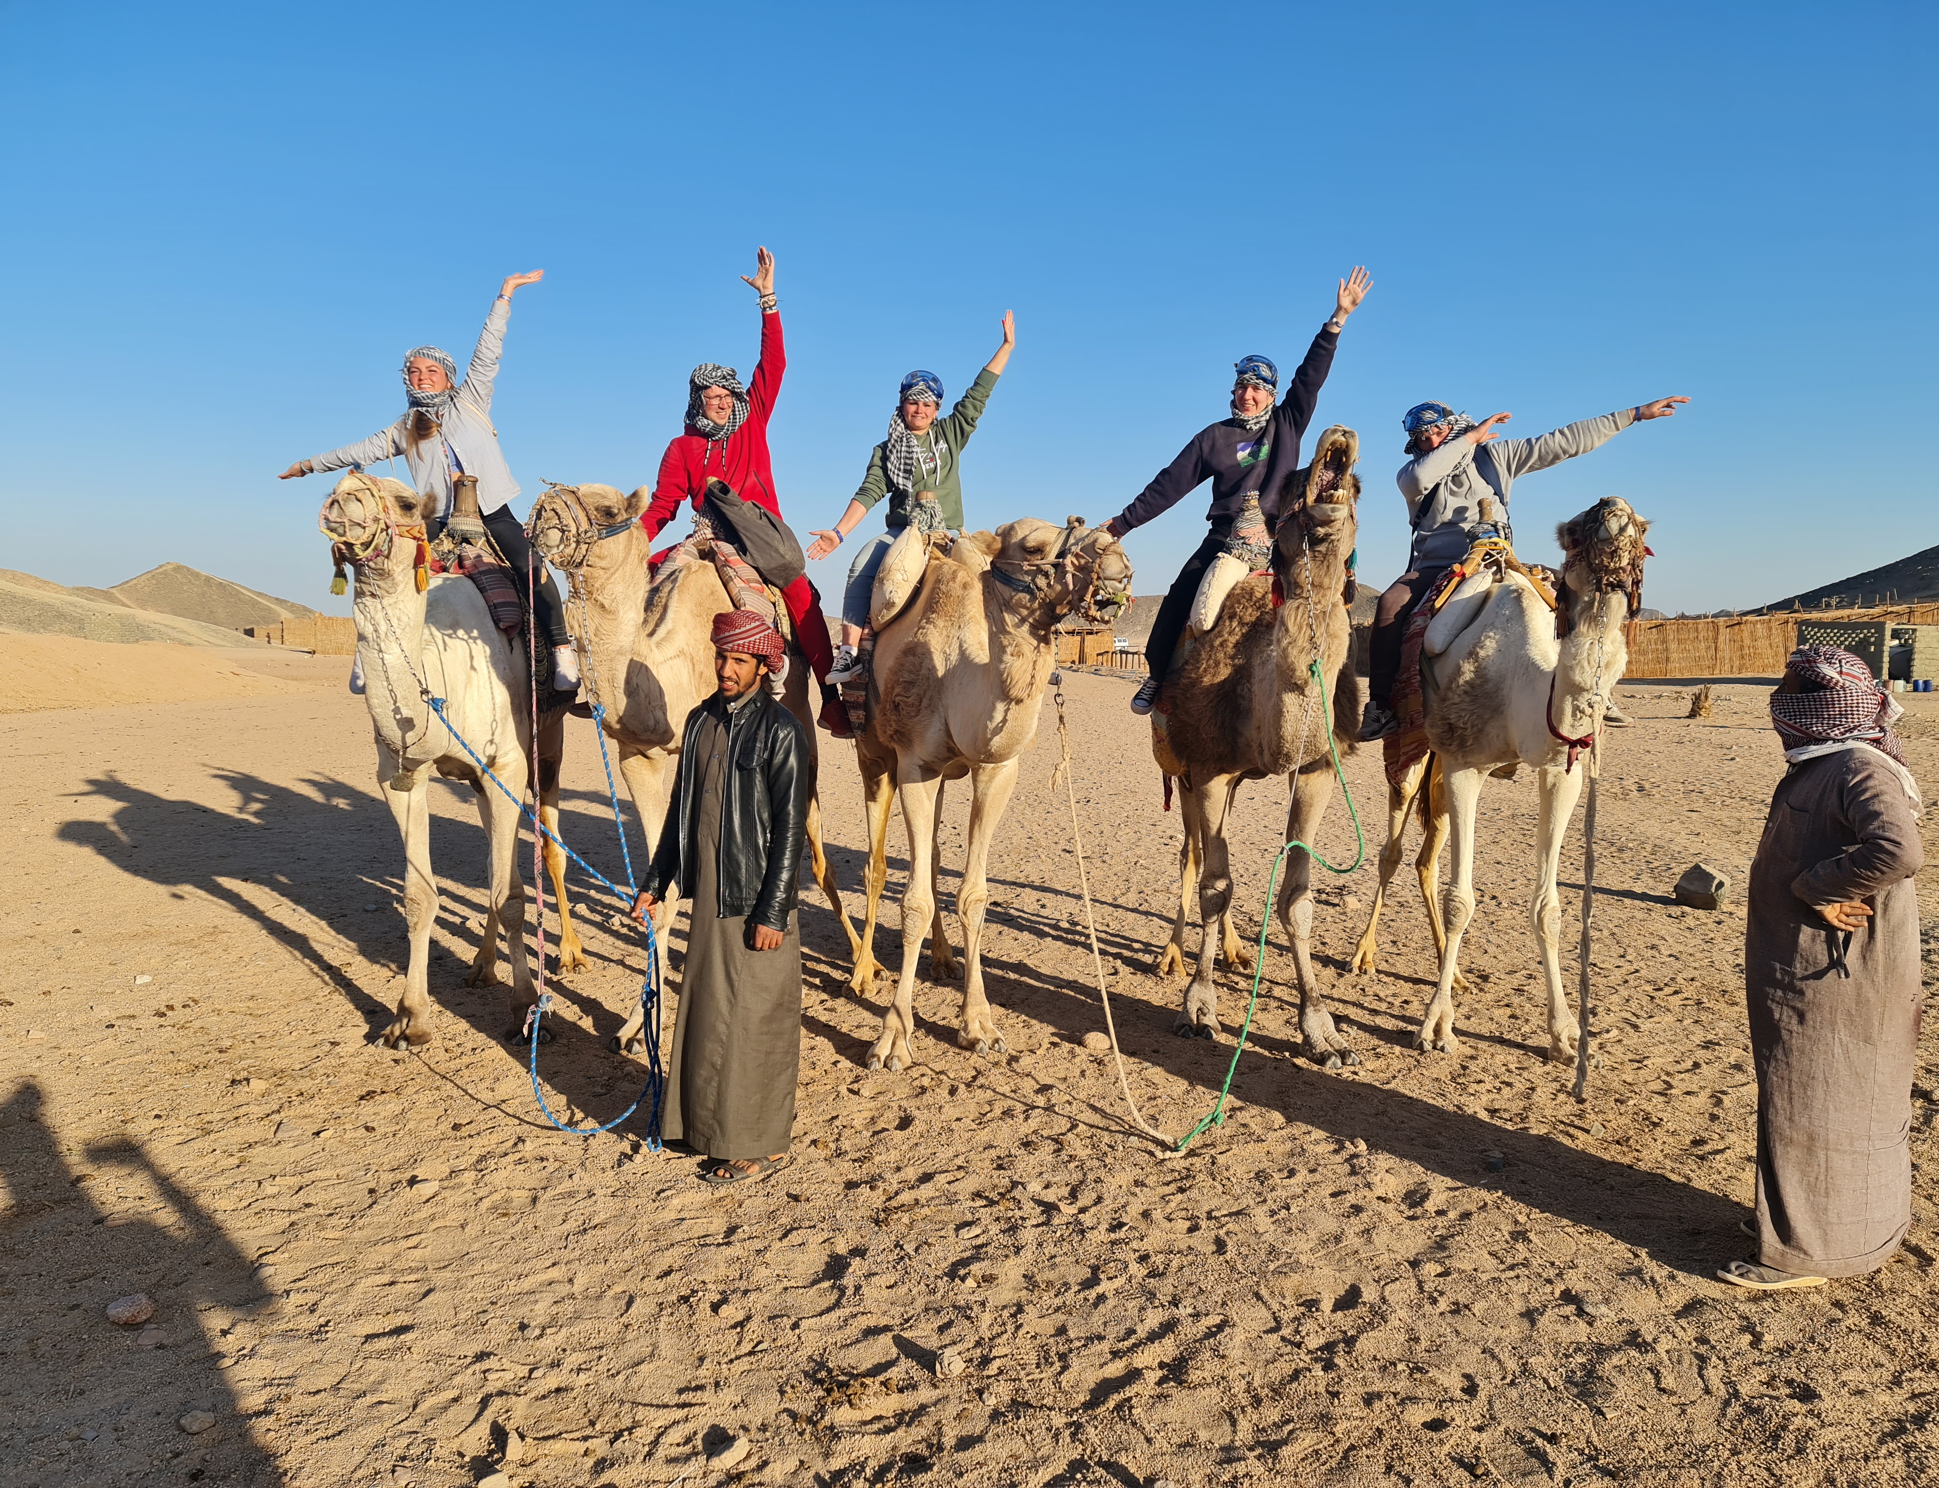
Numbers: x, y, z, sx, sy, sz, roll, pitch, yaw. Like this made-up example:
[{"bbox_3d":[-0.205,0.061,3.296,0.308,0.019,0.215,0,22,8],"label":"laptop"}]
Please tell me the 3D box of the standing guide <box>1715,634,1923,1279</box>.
[{"bbox_3d":[2.220,0.550,3.817,0.560,1.650,0.560,1,5,7],"label":"standing guide"}]

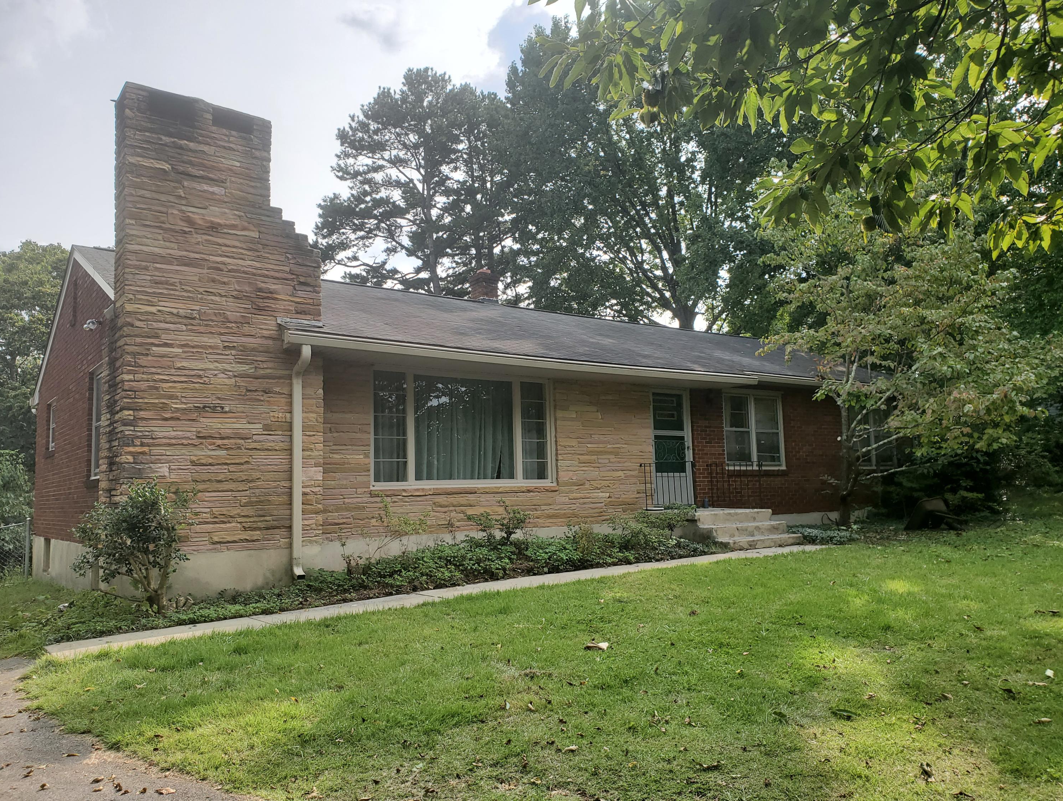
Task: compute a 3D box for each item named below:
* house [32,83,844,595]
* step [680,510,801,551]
[{"bbox_3d":[-0.028,0.189,16.368,16.672,5.567,9.073,3,-8,-37],"label":"house"},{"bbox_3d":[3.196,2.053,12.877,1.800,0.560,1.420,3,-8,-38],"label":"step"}]

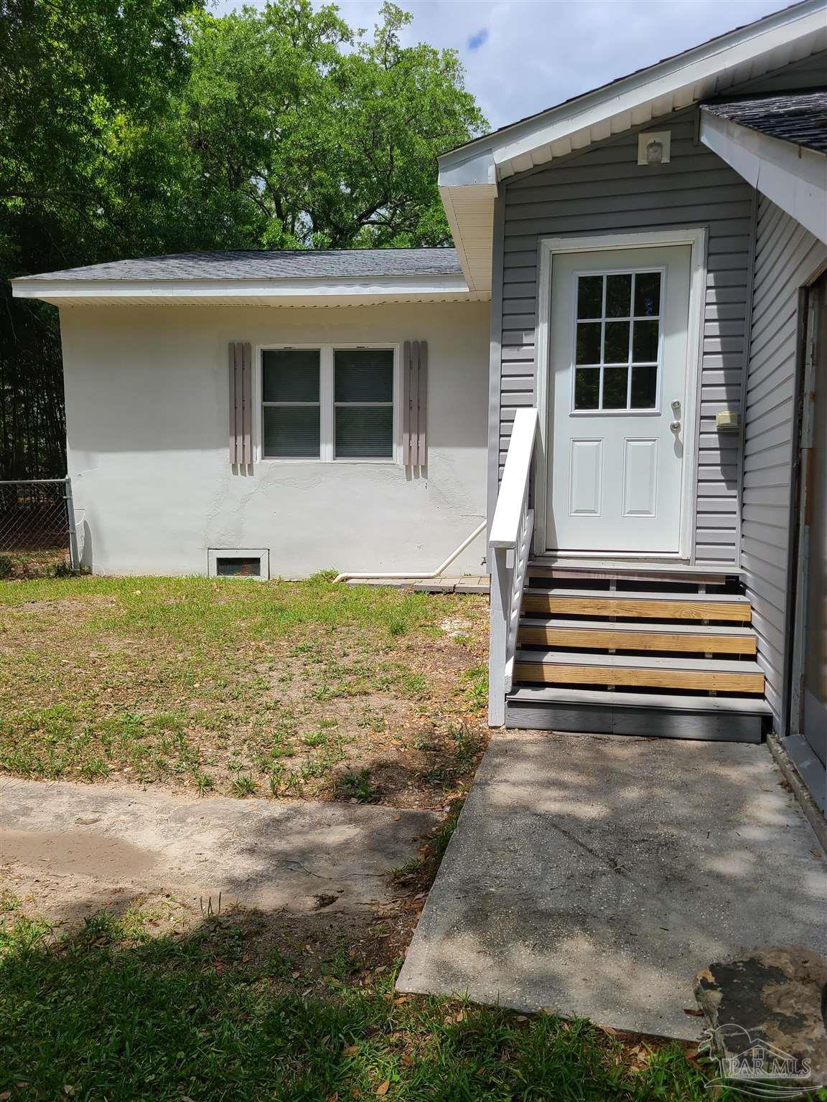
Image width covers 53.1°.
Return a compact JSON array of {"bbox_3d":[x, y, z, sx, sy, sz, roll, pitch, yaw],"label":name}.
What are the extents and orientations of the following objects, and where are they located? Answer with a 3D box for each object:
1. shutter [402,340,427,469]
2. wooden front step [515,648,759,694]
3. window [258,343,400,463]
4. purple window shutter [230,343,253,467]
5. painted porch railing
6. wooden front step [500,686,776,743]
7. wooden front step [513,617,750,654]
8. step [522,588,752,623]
[{"bbox_3d":[0.019,-1.560,8.767,0.254,1.305,0.045,1,4,5],"label":"shutter"},{"bbox_3d":[1.252,0.684,4.700,1.332,0.115,0.290,2,4,14],"label":"wooden front step"},{"bbox_3d":[-0.900,-1.578,8.895,1.505,1.248,0.100,1,4,5],"label":"window"},{"bbox_3d":[-1.858,-1.588,8.931,0.261,1.301,0.045,1,4,5],"label":"purple window shutter"},{"bbox_3d":[0.625,-0.005,5.042,0.145,1.837,1.280,2,4,14],"label":"painted porch railing"},{"bbox_3d":[1.179,0.873,4.450,1.328,0.163,0.285,2,4,14],"label":"wooden front step"},{"bbox_3d":[1.317,0.512,4.964,1.342,0.118,0.285,2,4,14],"label":"wooden front step"},{"bbox_3d":[1.378,0.337,5.199,1.347,0.120,0.285,2,4,14],"label":"step"}]

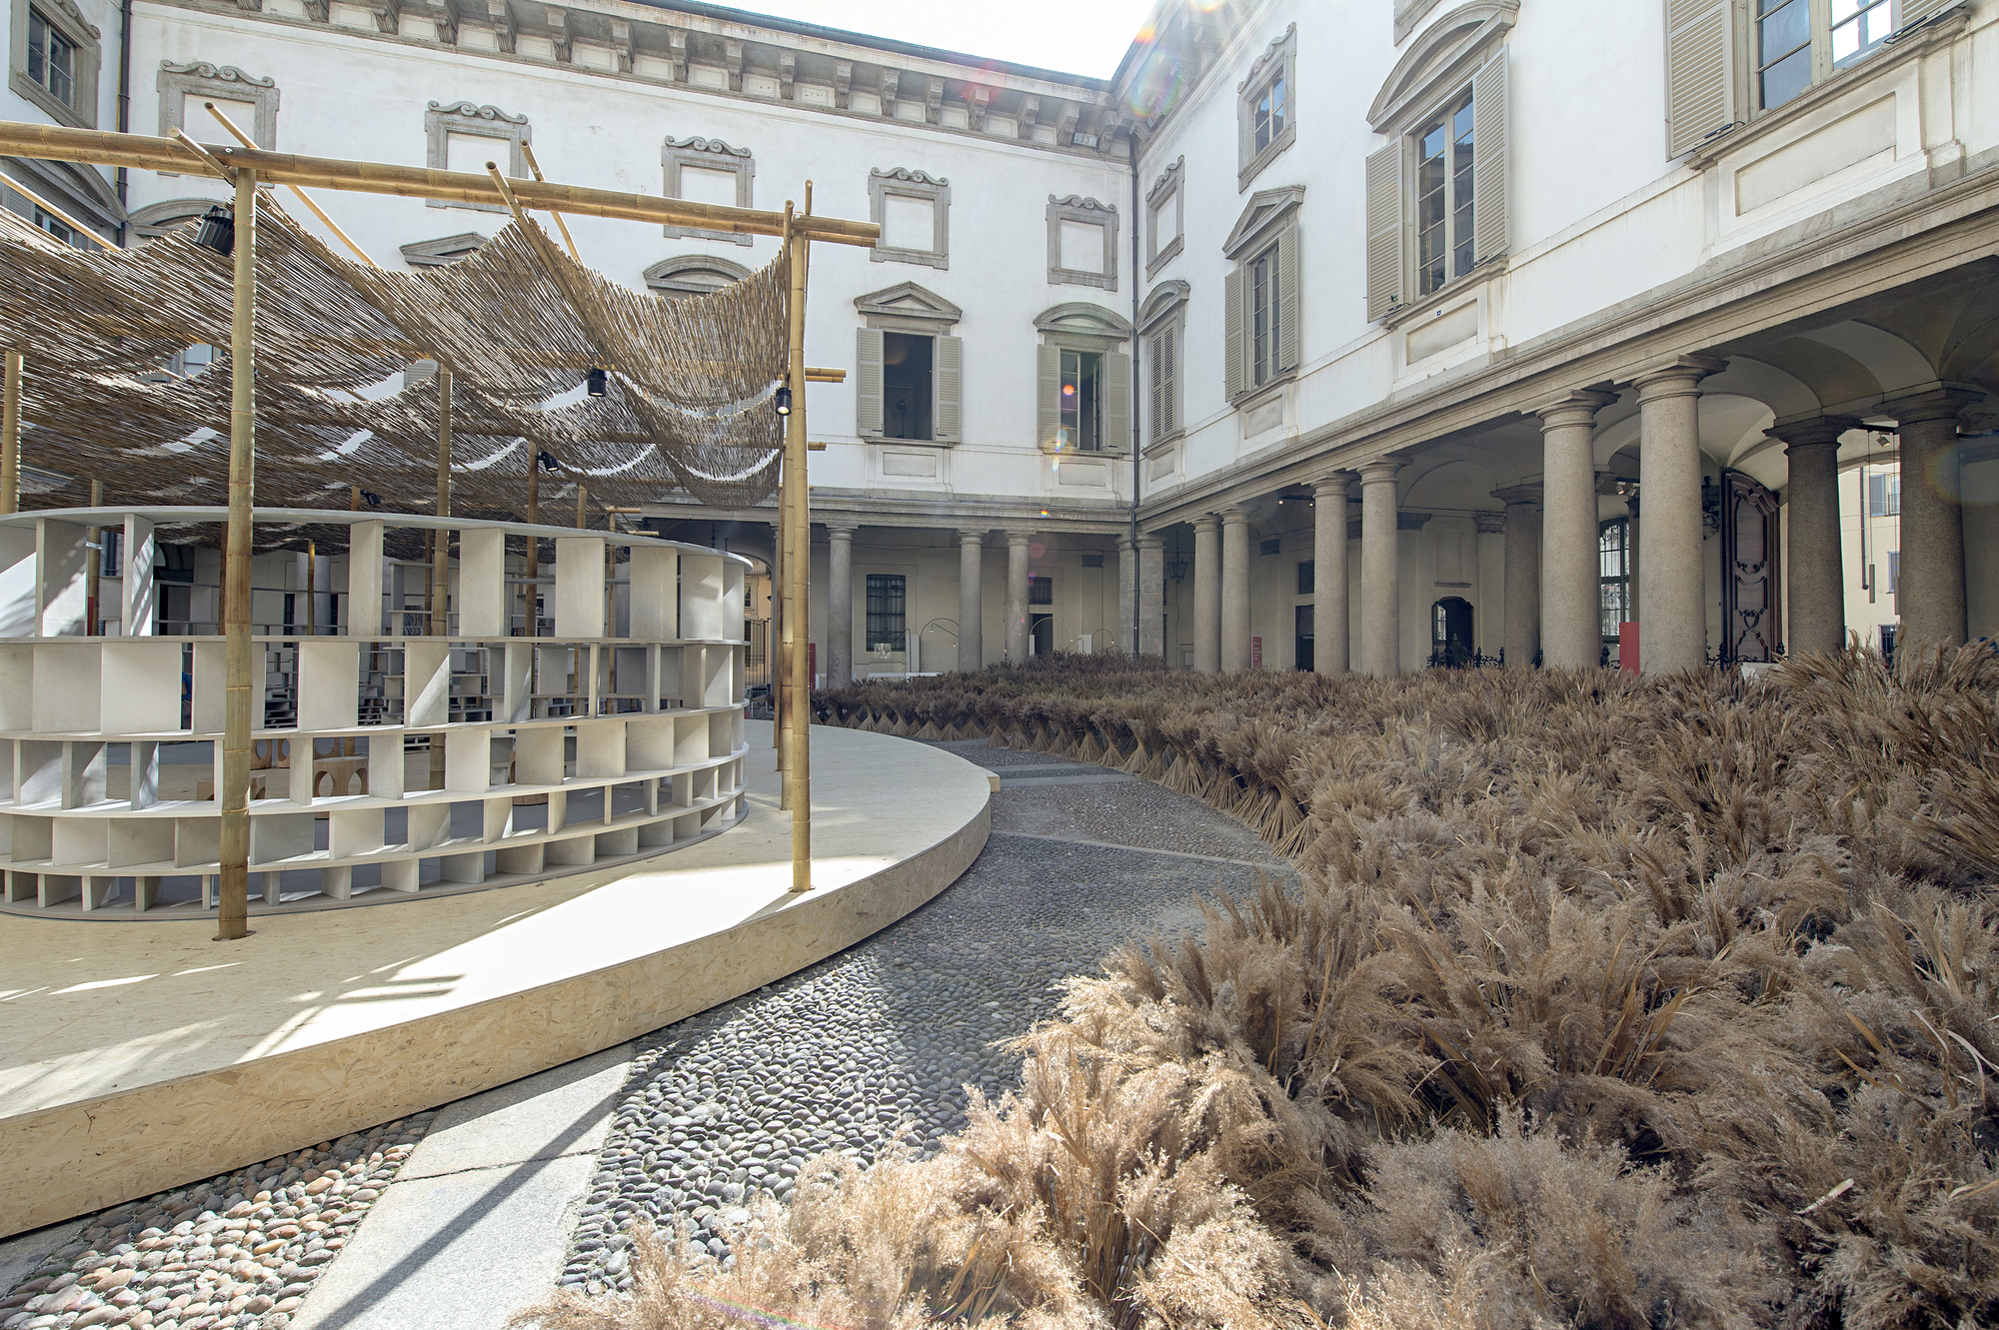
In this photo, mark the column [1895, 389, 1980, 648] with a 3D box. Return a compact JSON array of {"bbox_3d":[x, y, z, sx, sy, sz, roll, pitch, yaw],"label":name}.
[{"bbox_3d":[13.365,-1.311,11.114,0.756,4.790,0.756,-1,1,-16],"label":"column"}]

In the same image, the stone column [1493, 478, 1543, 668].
[{"bbox_3d":[10.030,-1.020,15.022,0.660,4.940,0.660,0,0,-16],"label":"stone column"}]

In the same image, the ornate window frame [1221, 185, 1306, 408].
[{"bbox_3d":[5.327,-7.493,15.611,0.320,4.096,2.527,0,0,-16],"label":"ornate window frame"}]

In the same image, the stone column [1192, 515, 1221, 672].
[{"bbox_3d":[4.903,-1.037,18.477,0.660,4.973,0.660,0,0,-16],"label":"stone column"}]

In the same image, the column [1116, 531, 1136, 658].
[{"bbox_3d":[3.798,-1.423,23.282,0.713,4.790,0.713,-1,1,-16],"label":"column"}]

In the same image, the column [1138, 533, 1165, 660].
[{"bbox_3d":[4.158,-1.062,21.692,0.720,5.023,0.720,0,0,-16],"label":"column"}]

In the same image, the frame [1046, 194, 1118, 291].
[{"bbox_3d":[2.477,-12.210,22.408,2.232,2.480,0.200,-1,1,-16],"label":"frame"}]

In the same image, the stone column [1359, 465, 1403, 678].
[{"bbox_3d":[6.478,-1.004,13.162,0.660,4.907,0.660,0,0,-16],"label":"stone column"}]

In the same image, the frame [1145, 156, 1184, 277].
[{"bbox_3d":[4.474,-12.213,21.339,0.200,2.480,2.108,-1,1,-16],"label":"frame"}]

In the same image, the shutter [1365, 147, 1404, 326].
[{"bbox_3d":[6.806,-7.637,13.709,0.070,2.957,0.645,-1,1,-29],"label":"shutter"}]

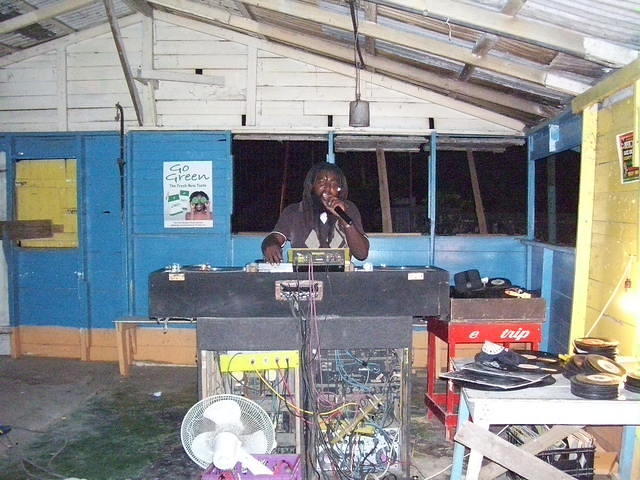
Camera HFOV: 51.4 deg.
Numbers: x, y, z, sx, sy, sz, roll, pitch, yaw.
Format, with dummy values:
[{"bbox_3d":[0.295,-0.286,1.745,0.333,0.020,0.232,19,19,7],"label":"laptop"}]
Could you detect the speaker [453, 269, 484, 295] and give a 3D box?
[{"bbox_3d":[0.940,0.262,4.200,0.170,0.160,0.140,0,3,-6],"label":"speaker"}]

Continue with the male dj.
[{"bbox_3d":[-0.037,0.369,4.096,0.640,1.690,0.460,0,3,0],"label":"male dj"}]

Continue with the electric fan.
[{"bbox_3d":[-0.433,0.942,3.112,0.450,0.450,0.290,41,11,-12],"label":"electric fan"}]

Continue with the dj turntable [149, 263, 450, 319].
[{"bbox_3d":[-0.103,0.258,3.649,1.530,0.260,0.450,0,3,0],"label":"dj turntable"}]

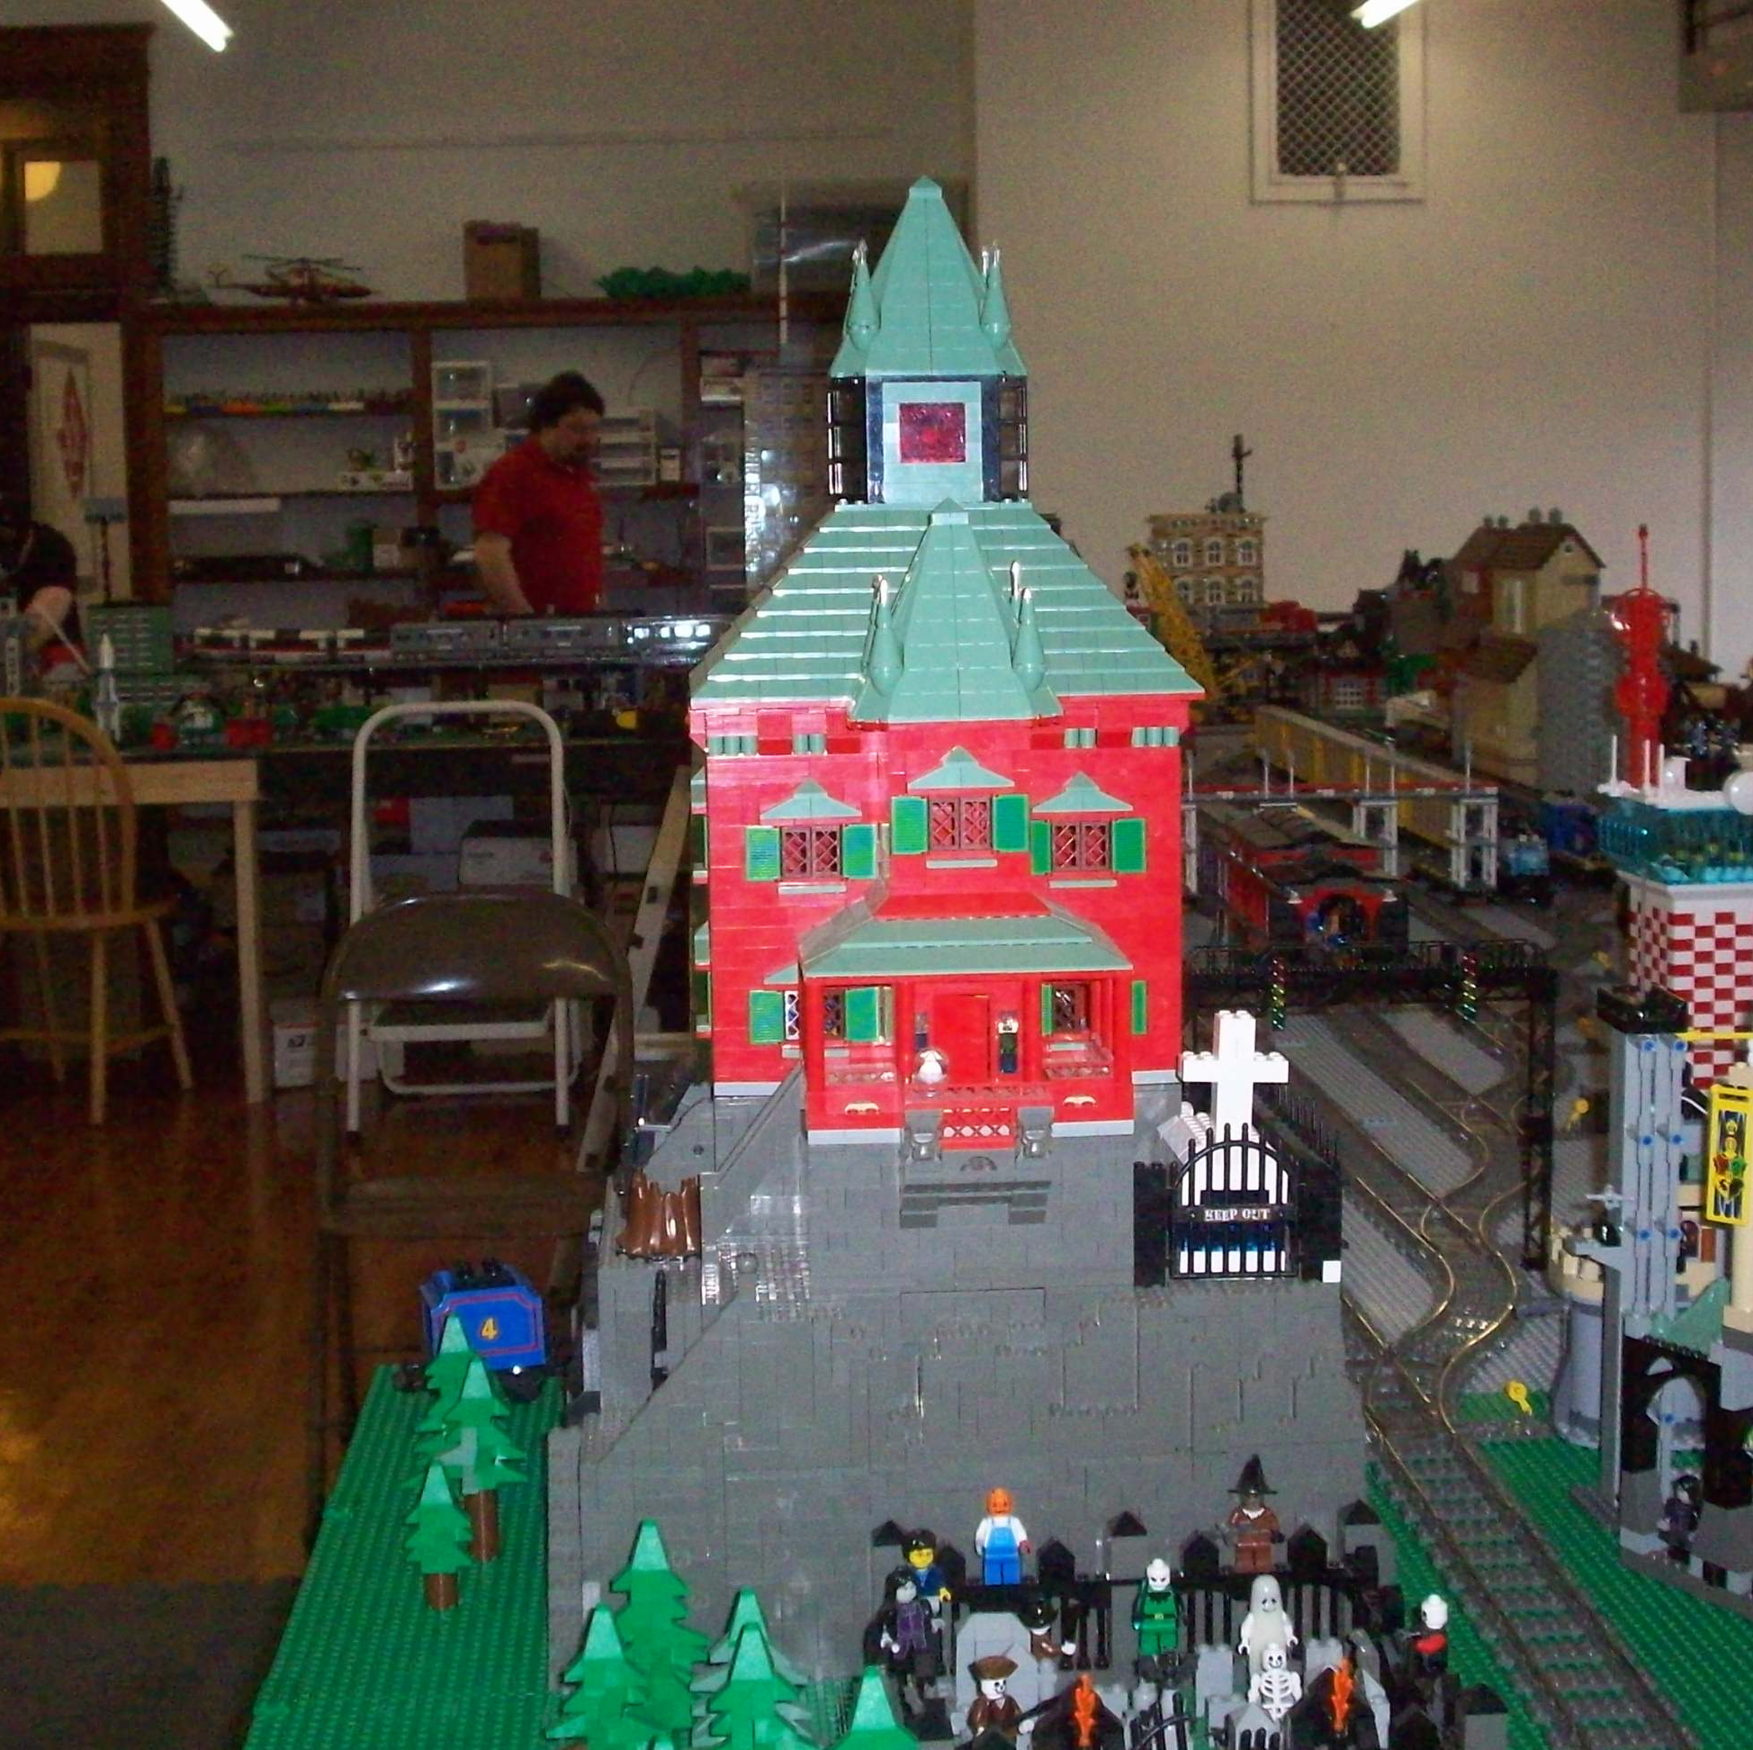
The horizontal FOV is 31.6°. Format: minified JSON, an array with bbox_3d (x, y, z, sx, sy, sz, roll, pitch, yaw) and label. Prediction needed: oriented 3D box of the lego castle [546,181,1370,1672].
[{"bbox_3d":[0.024,-0.002,1.512,0.367,0.676,0.376,-1,7,-3],"label":"lego castle"}]

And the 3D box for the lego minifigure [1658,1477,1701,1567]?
[{"bbox_3d":[0.389,0.311,1.498,0.017,0.044,0.024,-6,9,-38],"label":"lego minifigure"}]

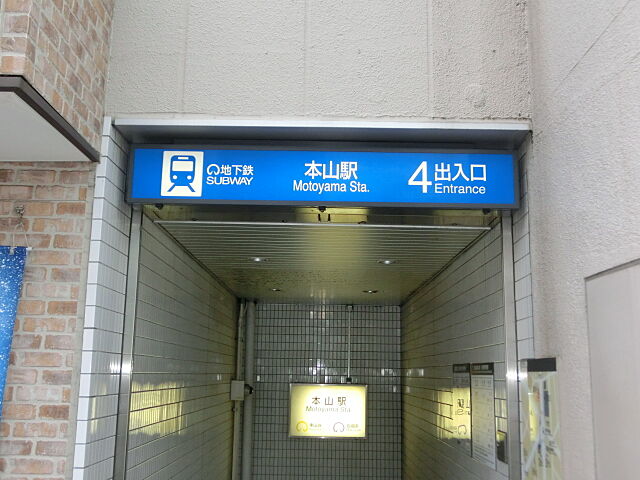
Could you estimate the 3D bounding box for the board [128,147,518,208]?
[{"bbox_3d":[0.019,-0.312,3.674,1.995,0.311,0.130,1,-11,0],"label":"board"}]

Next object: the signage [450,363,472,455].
[{"bbox_3d":[0.990,1.191,4.987,0.030,0.605,0.610,1,-11,0],"label":"signage"}]

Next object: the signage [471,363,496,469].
[{"bbox_3d":[0.987,1.065,4.326,0.030,0.605,0.615,1,-11,0],"label":"signage"}]

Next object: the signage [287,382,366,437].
[{"bbox_3d":[0.105,2.108,8.694,0.962,0.650,0.110,1,-11,0],"label":"signage"}]

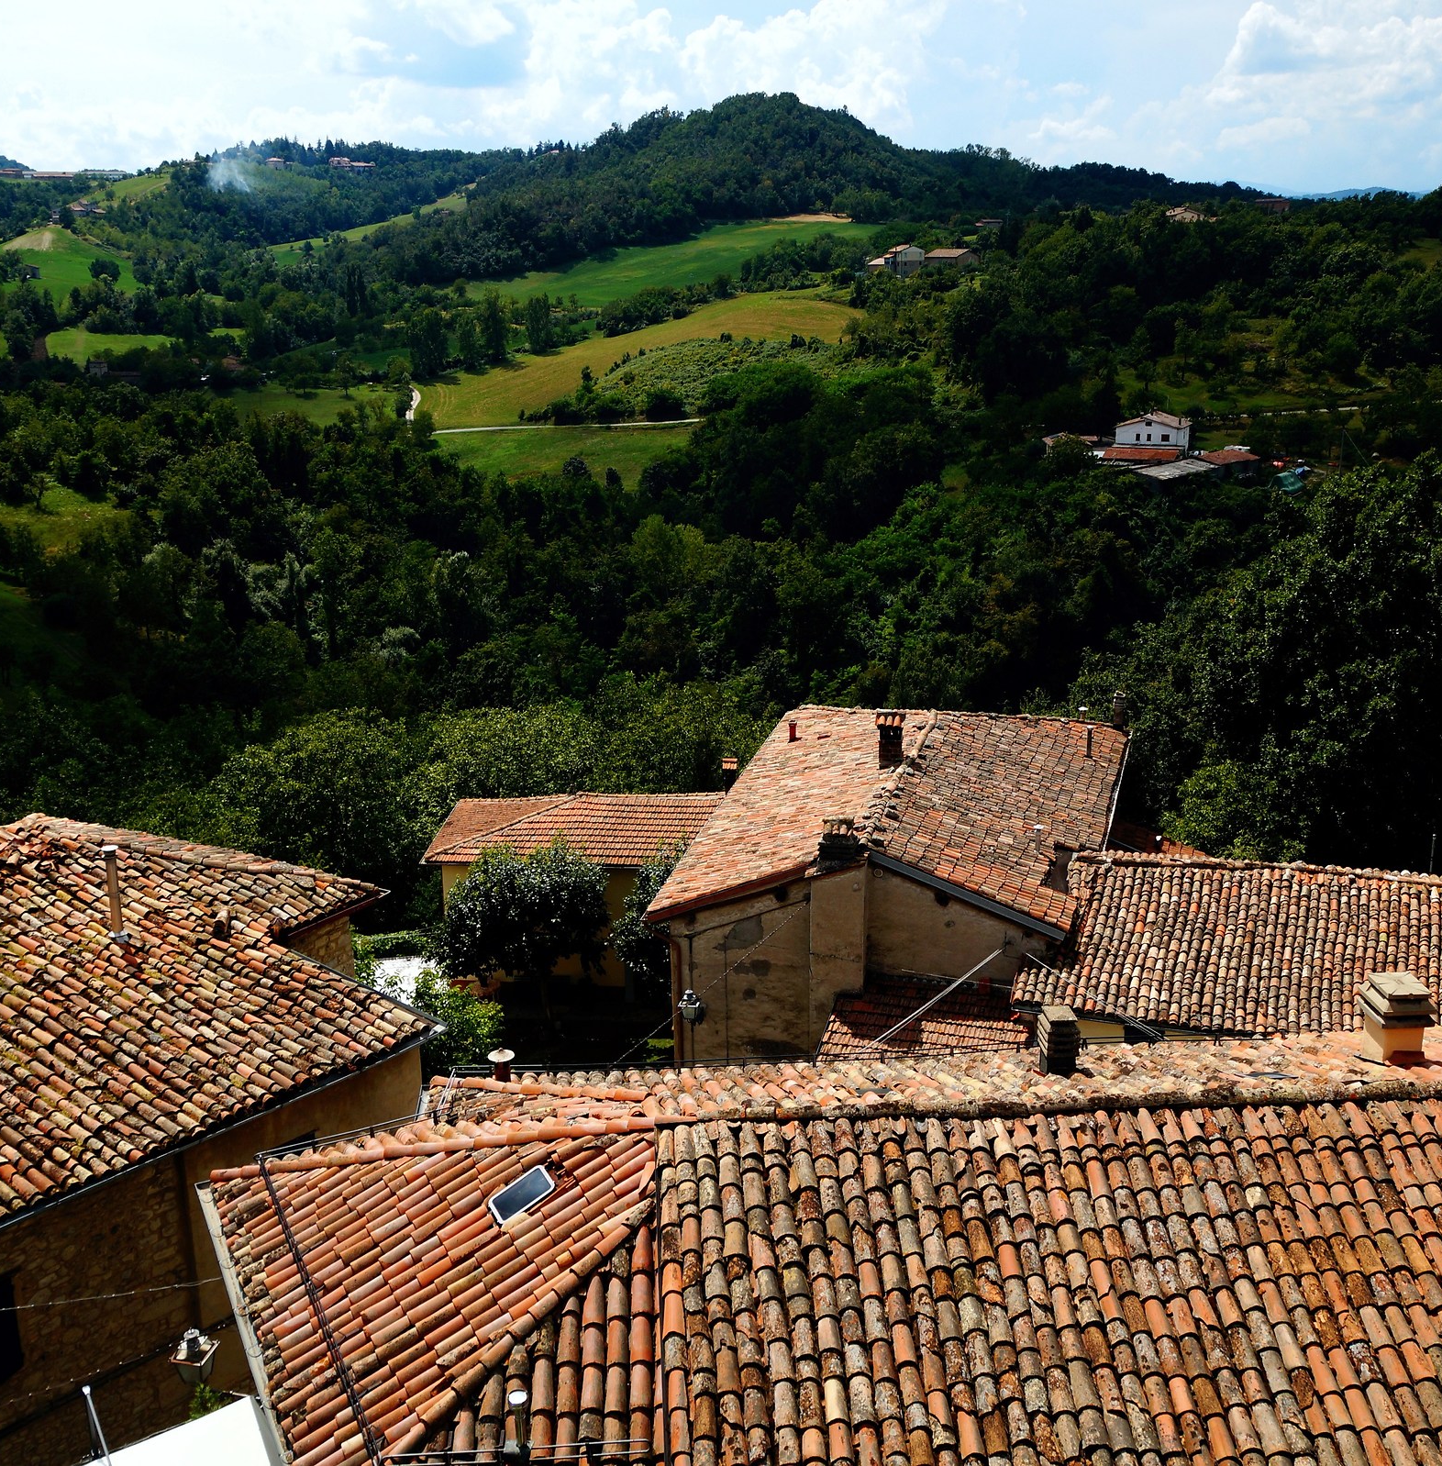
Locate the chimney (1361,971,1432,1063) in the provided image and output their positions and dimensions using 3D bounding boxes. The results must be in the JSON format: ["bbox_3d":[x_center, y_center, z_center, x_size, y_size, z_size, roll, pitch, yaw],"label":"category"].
[{"bbox_3d":[7.244,3.100,17.715,0.564,0.866,0.604,-2,16,-2],"label":"chimney"}]

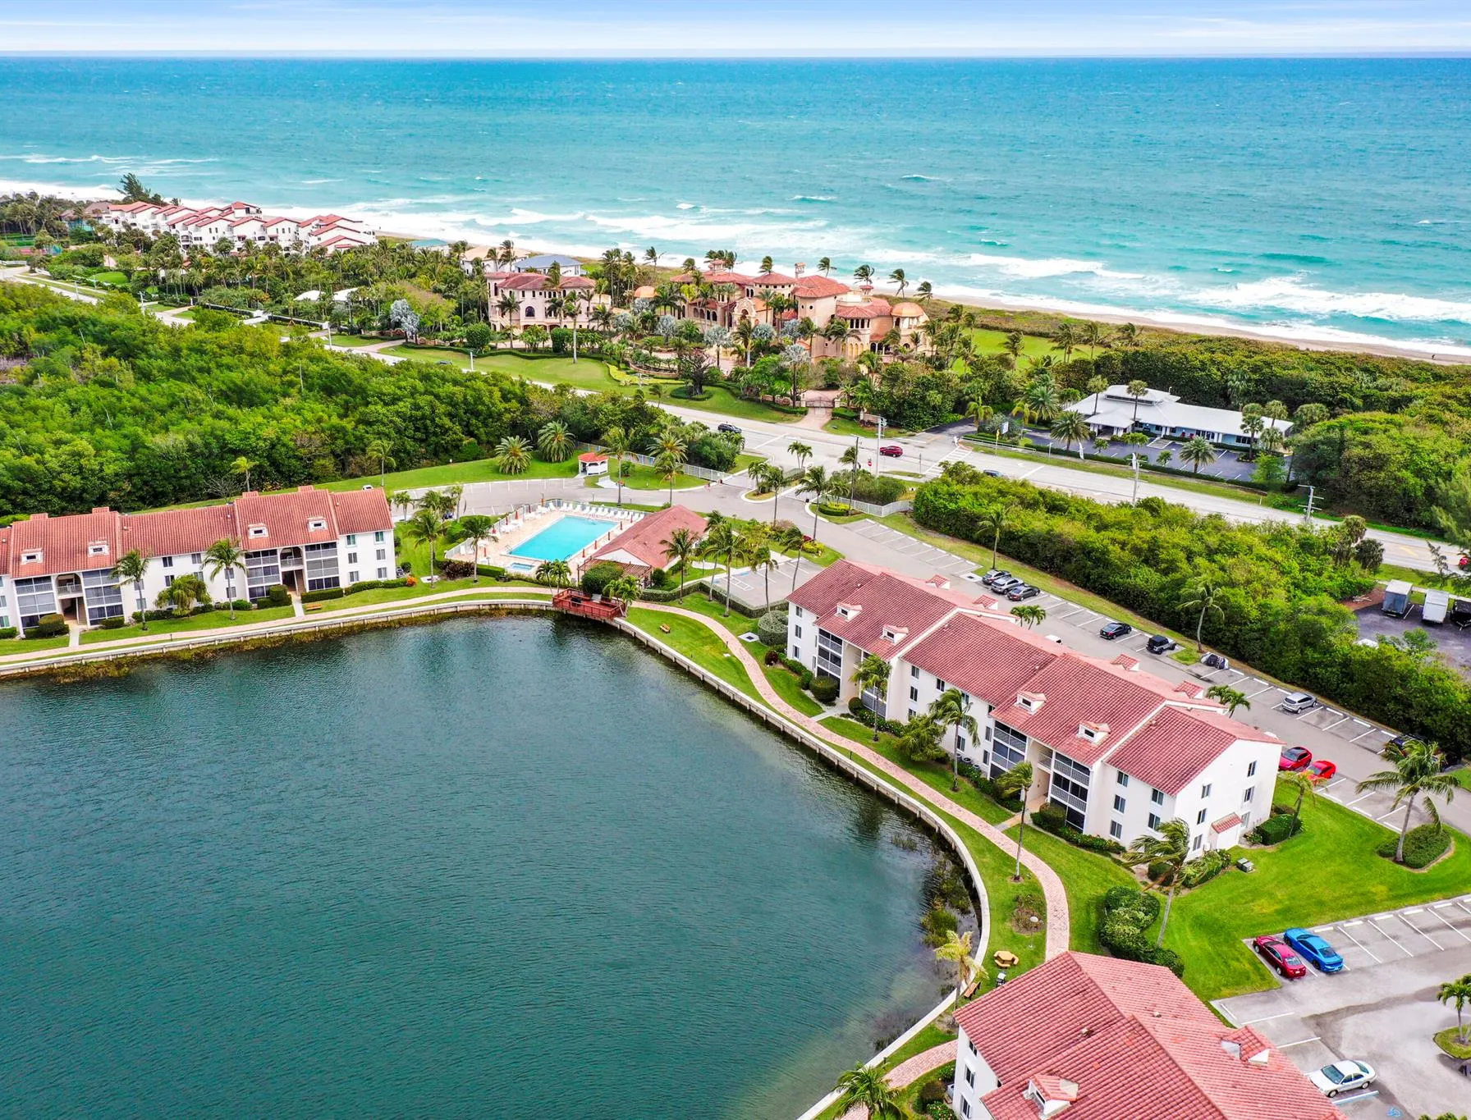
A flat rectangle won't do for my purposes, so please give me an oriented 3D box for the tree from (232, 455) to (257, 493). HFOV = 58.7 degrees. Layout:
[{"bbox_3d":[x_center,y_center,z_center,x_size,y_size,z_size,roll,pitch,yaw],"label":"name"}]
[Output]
[{"bbox_3d":[-80.360,-13.540,214.410,4.100,6.740,4.100,0,21,0],"label":"tree"}]

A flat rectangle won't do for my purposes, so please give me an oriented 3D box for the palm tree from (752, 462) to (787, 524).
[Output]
[{"bbox_3d":[5.880,-9.760,200.120,4.700,10.060,4.500,0,21,0],"label":"palm tree"}]

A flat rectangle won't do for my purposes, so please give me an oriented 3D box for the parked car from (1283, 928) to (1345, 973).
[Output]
[{"bbox_3d":[46.232,31.013,104.365,1.900,1.460,5.000,-7,22,-17],"label":"parked car"}]

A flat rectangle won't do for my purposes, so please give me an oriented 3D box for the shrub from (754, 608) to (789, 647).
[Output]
[{"bbox_3d":[5.091,8.291,160.317,4.400,3.200,4.300,0,21,0],"label":"shrub"}]

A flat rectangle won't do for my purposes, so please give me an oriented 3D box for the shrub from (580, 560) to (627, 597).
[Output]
[{"bbox_3d":[-18.190,2.580,180.220,6.000,4.400,6.000,0,21,0],"label":"shrub"}]

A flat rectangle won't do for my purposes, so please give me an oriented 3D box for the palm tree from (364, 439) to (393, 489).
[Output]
[{"bbox_3d":[-58.940,-15.530,216.980,4.600,8.580,4.500,0,21,0],"label":"palm tree"}]

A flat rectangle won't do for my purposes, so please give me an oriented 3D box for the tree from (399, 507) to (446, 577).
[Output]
[{"bbox_3d":[-40.393,-1.330,173.992,5.698,11.207,5.413,0,21,0],"label":"tree"}]

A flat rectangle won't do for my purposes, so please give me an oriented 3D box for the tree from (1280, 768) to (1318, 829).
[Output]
[{"bbox_3d":[53.304,23.100,123.943,4.000,7.000,4.000,0,21,0],"label":"tree"}]

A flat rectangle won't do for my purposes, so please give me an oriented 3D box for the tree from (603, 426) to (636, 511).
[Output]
[{"bbox_3d":[-18.843,-15.011,212.992,5.700,13.400,5.600,0,21,0],"label":"tree"}]

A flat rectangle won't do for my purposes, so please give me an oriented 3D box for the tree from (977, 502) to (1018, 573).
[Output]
[{"bbox_3d":[36.810,-3.100,183.830,5.100,9.460,5.100,0,21,0],"label":"tree"}]

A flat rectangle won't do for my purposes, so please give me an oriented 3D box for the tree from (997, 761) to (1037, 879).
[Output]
[{"bbox_3d":[24.596,23.501,116.437,3.400,11.700,3.700,0,21,0],"label":"tree"}]

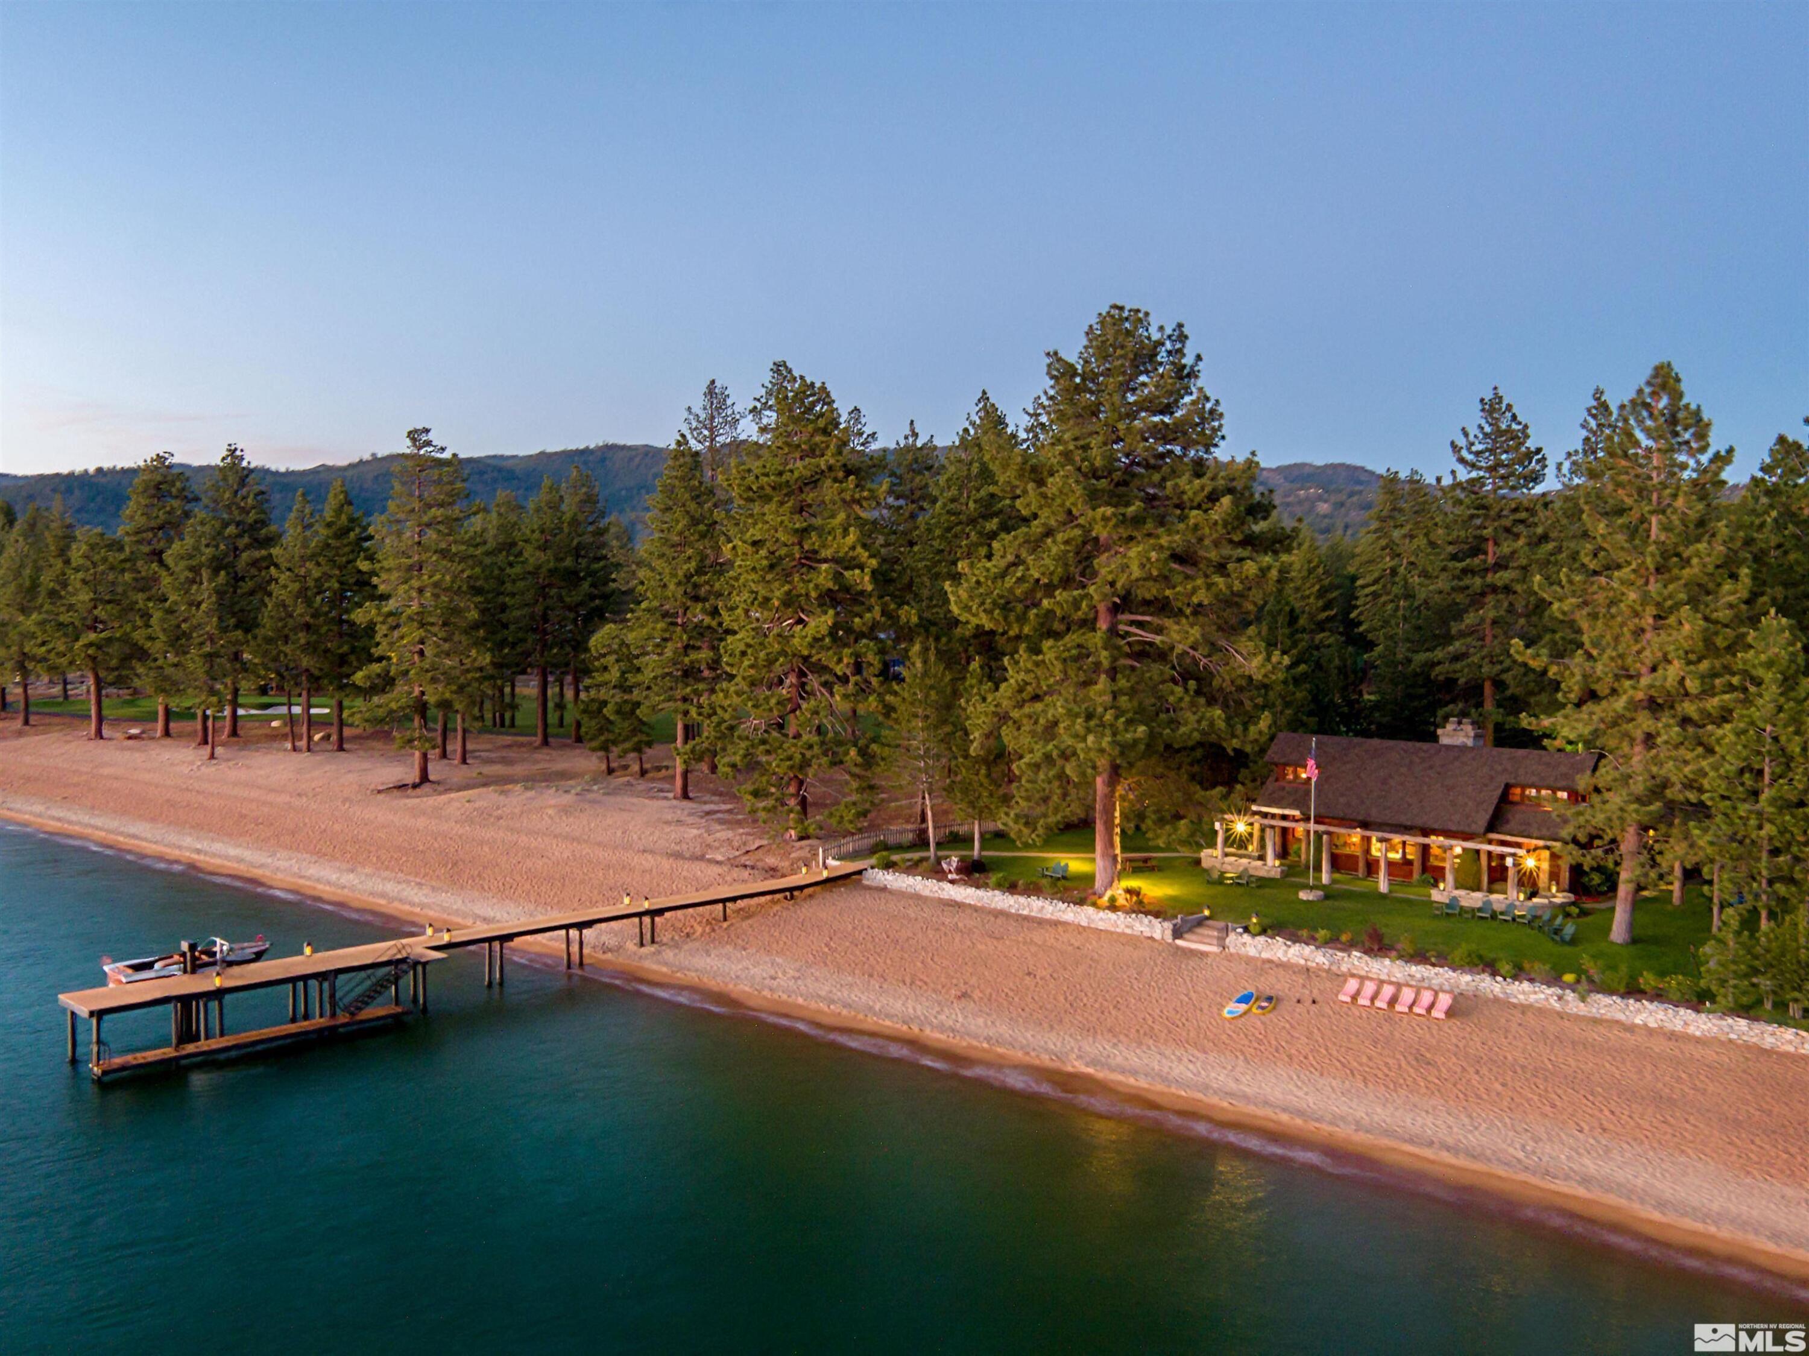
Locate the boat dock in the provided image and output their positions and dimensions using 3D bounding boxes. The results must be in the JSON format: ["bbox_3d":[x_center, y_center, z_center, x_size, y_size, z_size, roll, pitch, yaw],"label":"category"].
[{"bbox_3d":[-16.286,12.415,73.101,5.100,3.200,41.400,3,3,44],"label":"boat dock"}]

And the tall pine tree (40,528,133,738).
[{"bbox_3d":[-87.268,-4.658,167.573,9.527,22.361,9.527,-1,3,-27],"label":"tall pine tree"}]

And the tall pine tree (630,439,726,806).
[{"bbox_3d":[-17.700,-4.950,123.500,7.600,28.800,7.600,0,2,0],"label":"tall pine tree"}]

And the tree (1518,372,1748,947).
[{"bbox_3d":[31.606,-0.858,68.234,9.489,24.931,9.489,1,3,25],"label":"tree"}]

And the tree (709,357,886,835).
[{"bbox_3d":[-6.719,-4.955,99.059,10.657,29.535,10.657,0,2,-4],"label":"tree"}]

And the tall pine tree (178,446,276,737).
[{"bbox_3d":[-73.857,-9.313,171.082,10.325,31.509,10.325,-1,3,-23],"label":"tall pine tree"}]

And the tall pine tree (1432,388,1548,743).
[{"bbox_3d":[41.828,-5.602,112.102,8.138,29.843,8.138,1,3,20],"label":"tall pine tree"}]

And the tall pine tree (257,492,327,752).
[{"bbox_3d":[-59.804,-5.440,153.774,6.590,25.365,6.590,-1,3,-21],"label":"tall pine tree"}]

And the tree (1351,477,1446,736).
[{"bbox_3d":[40.519,-4.023,128.081,7.506,25.336,7.506,1,3,18],"label":"tree"}]

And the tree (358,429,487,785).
[{"bbox_3d":[-38.767,-5.642,125.971,10.027,28.318,9.525,0,3,-17],"label":"tree"}]

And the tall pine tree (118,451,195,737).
[{"bbox_3d":[-81.718,-9.075,171.578,8.254,30.908,8.254,-1,3,-25],"label":"tall pine tree"}]

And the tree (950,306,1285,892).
[{"bbox_3d":[10.863,-3.946,80.457,16.678,29.860,15.844,1,2,8],"label":"tree"}]

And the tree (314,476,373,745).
[{"bbox_3d":[-55.480,-6.124,154.711,5.819,26.700,5.819,-1,3,-20],"label":"tree"}]

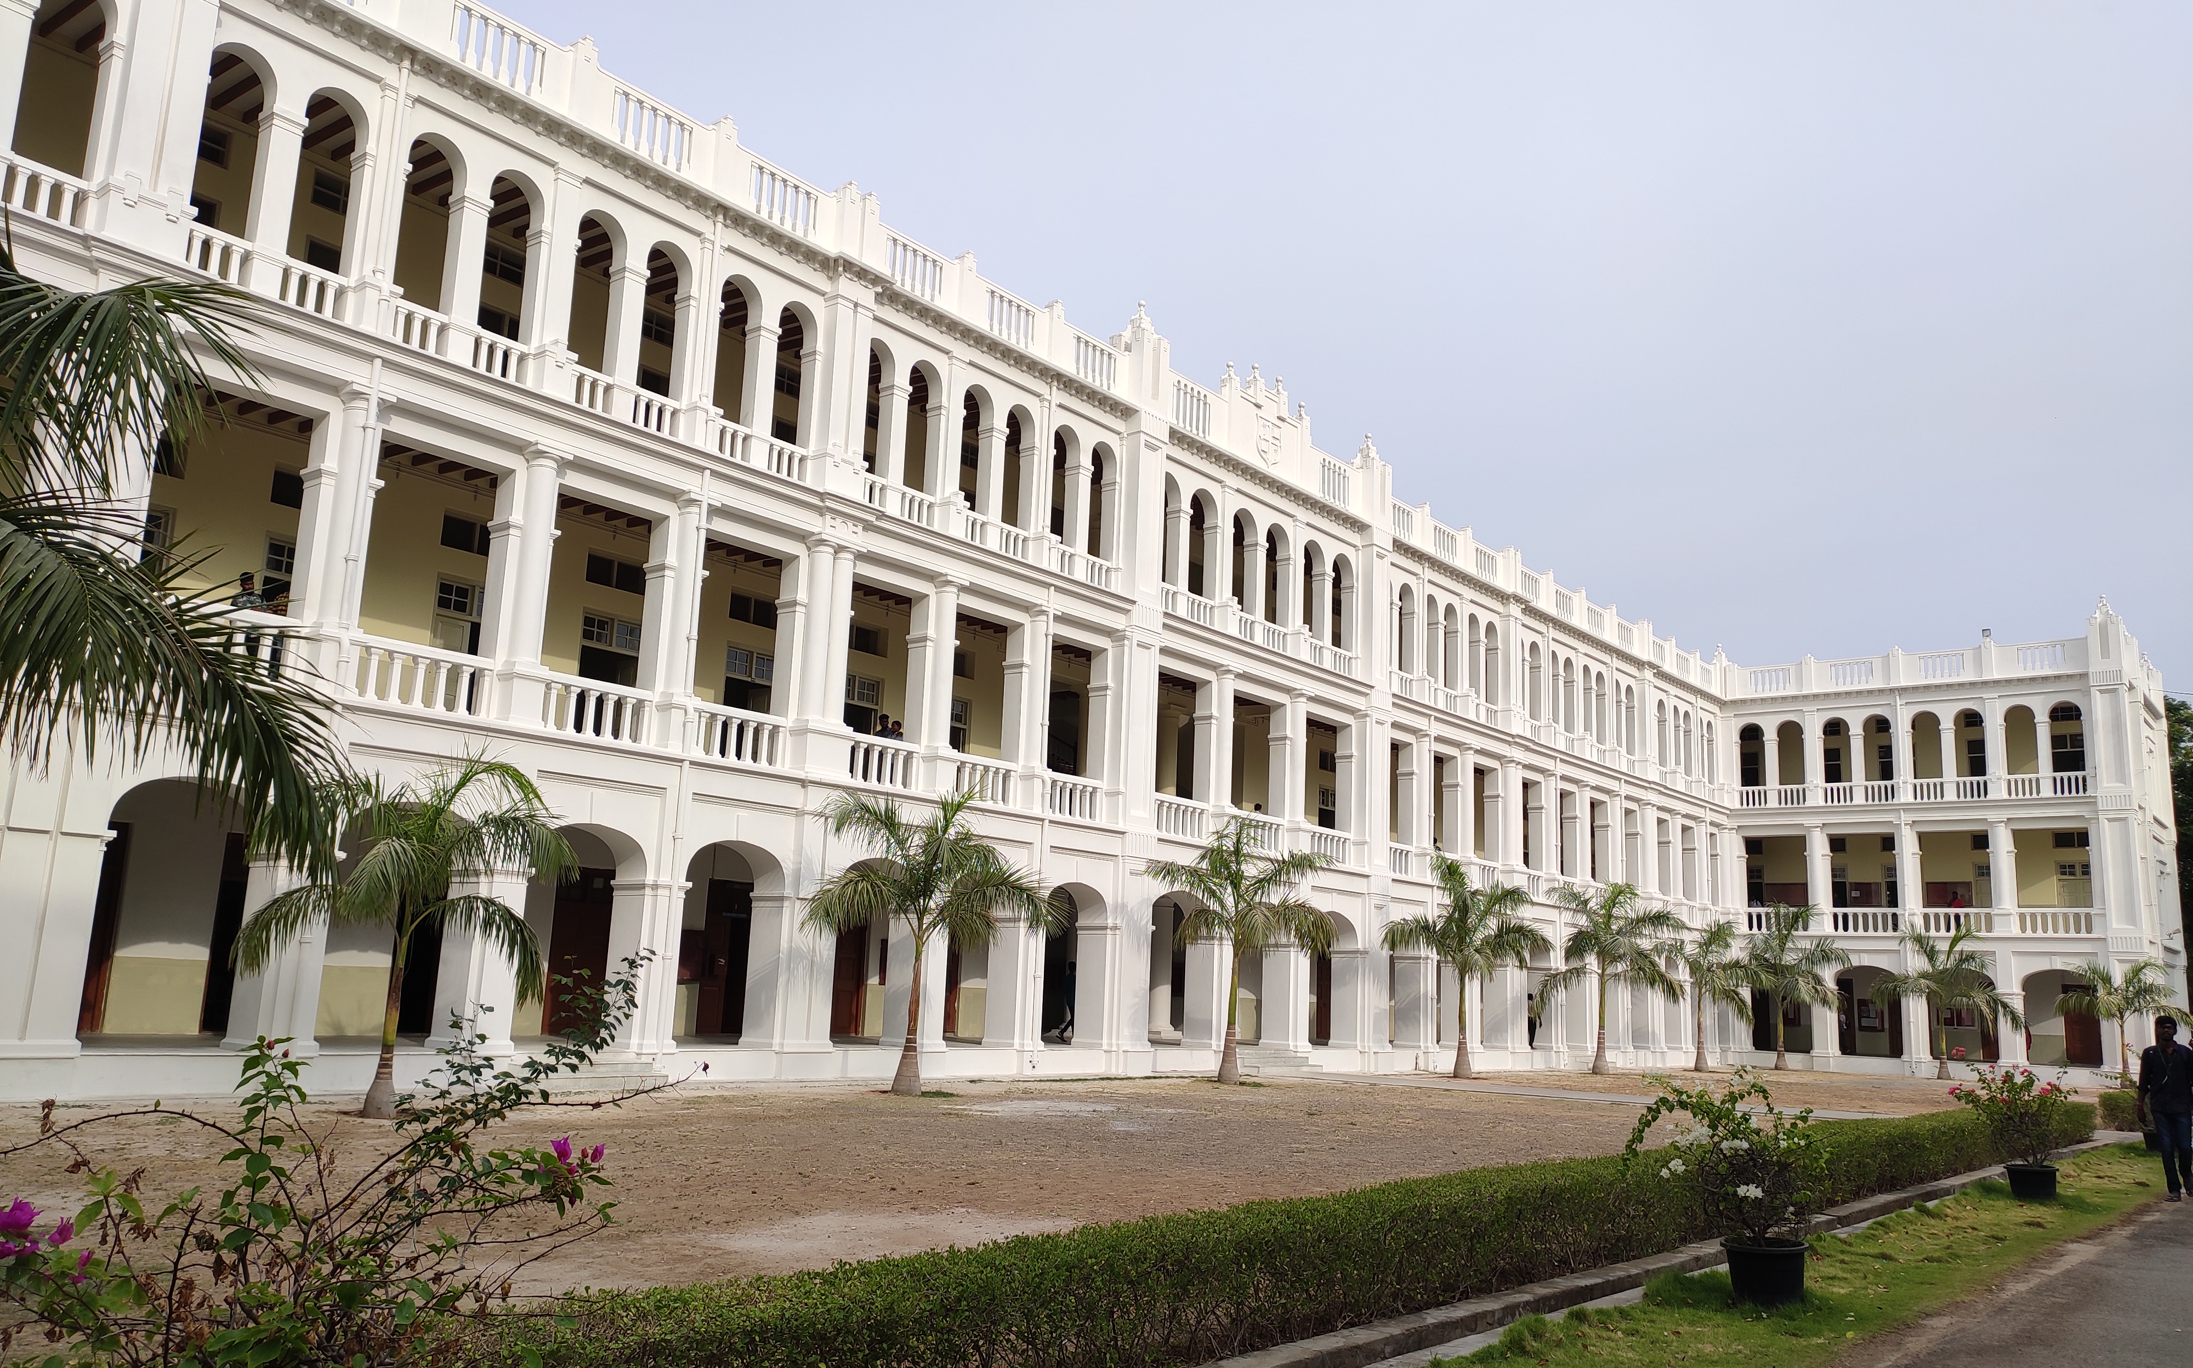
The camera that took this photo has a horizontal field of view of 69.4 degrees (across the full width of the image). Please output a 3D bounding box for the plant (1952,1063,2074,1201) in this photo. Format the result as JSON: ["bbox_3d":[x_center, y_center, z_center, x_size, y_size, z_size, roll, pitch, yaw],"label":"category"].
[{"bbox_3d":[8.227,4.017,14.214,0.923,1.195,0.875,-4,-12,30],"label":"plant"}]

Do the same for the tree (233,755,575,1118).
[{"bbox_3d":[-7.598,2.742,17.384,3.333,3.921,3.265,7,-11,-23],"label":"tree"}]

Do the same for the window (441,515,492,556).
[{"bbox_3d":[-9.764,-2.264,24.863,0.120,0.505,1.162,-6,-13,38],"label":"window"}]

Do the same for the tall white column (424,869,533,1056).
[{"bbox_3d":[-8.233,3.716,21.242,0.920,2.480,0.760,-6,-13,38],"label":"tall white column"}]

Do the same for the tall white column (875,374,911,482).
[{"bbox_3d":[-3.713,-4.487,28.752,0.381,1.875,0.437,-6,-14,38],"label":"tall white column"}]

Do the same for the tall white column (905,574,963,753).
[{"bbox_3d":[-2.954,-0.290,29.256,0.769,3.305,0.640,-6,-14,38],"label":"tall white column"}]

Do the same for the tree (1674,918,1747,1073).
[{"bbox_3d":[19.702,9.981,50.801,2.694,4.917,2.694,-2,-11,21],"label":"tree"}]

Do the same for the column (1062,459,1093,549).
[{"bbox_3d":[-0.405,-3.525,31.545,0.409,1.743,0.420,-7,-14,38],"label":"column"}]

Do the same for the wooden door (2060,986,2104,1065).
[{"bbox_3d":[35.929,12.413,57.618,1.320,2.836,0.120,-6,-14,38],"label":"wooden door"}]

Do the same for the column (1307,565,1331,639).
[{"bbox_3d":[5.763,-1.874,40.296,0.391,1.926,0.439,-6,-14,38],"label":"column"}]

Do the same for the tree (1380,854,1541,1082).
[{"bbox_3d":[8.819,6.806,38.365,3.656,5.250,3.656,-6,-14,38],"label":"tree"}]

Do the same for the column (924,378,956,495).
[{"bbox_3d":[-2.752,-4.264,28.511,0.420,2.100,0.500,-7,-14,39],"label":"column"}]

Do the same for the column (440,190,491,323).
[{"bbox_3d":[-8.633,-5.766,21.642,0.430,1.800,0.450,-6,-13,38],"label":"column"}]

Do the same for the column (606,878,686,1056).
[{"bbox_3d":[-6.836,4.259,23.848,0.848,2.565,0.794,-6,-14,38],"label":"column"}]

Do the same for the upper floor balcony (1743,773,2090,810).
[{"bbox_3d":[29.224,3.930,57.342,11.707,0.882,0.420,-7,-14,38],"label":"upper floor balcony"}]

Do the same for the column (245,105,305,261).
[{"bbox_3d":[-10.194,-6.152,19.681,0.400,1.900,0.400,-7,-14,39],"label":"column"}]

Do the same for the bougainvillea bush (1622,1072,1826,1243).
[{"bbox_3d":[3.504,2.644,8.838,1.021,0.933,0.894,-2,-11,22],"label":"bougainvillea bush"}]

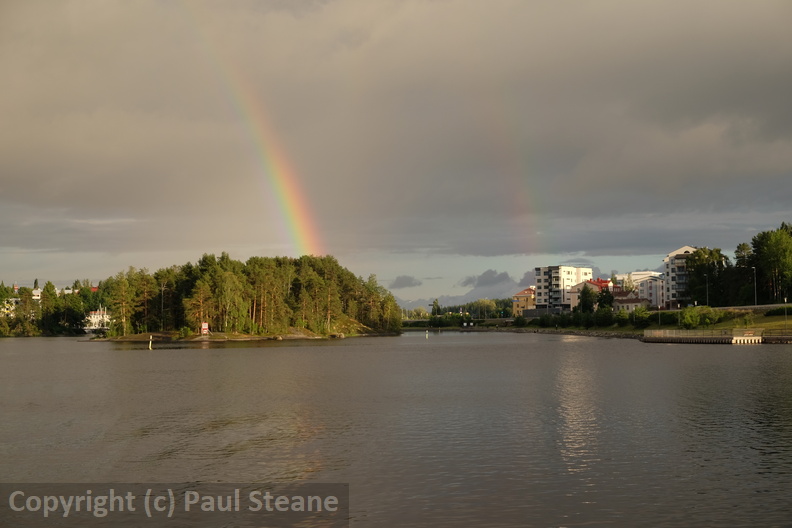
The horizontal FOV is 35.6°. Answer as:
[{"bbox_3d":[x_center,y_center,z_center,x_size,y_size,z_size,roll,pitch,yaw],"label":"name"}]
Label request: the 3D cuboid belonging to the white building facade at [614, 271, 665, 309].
[{"bbox_3d":[118.597,12.420,600.000,21.000,18.000,17.000,-2,-3,35],"label":"white building facade"}]

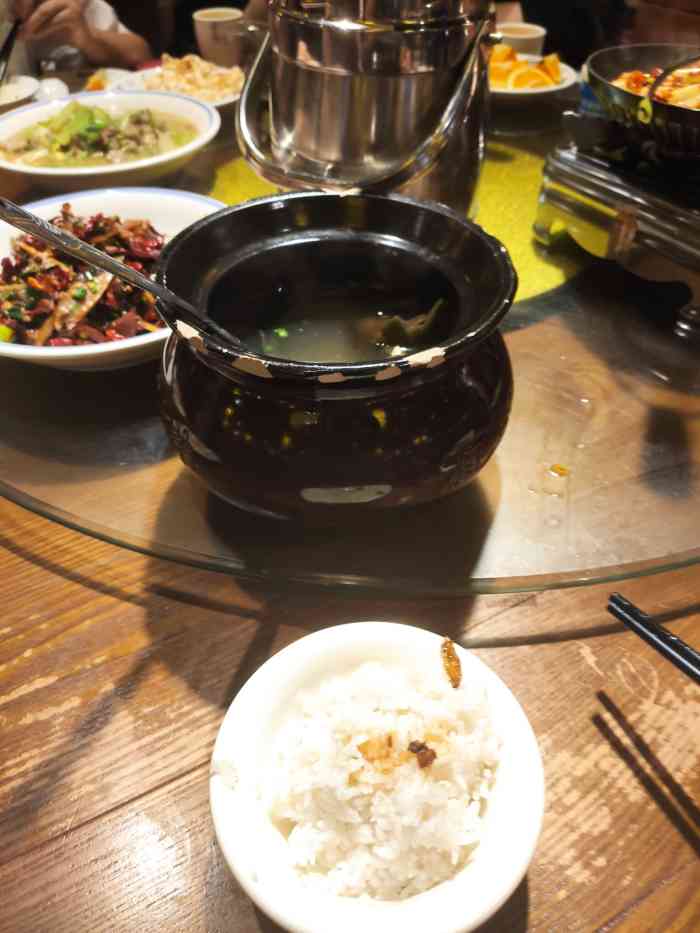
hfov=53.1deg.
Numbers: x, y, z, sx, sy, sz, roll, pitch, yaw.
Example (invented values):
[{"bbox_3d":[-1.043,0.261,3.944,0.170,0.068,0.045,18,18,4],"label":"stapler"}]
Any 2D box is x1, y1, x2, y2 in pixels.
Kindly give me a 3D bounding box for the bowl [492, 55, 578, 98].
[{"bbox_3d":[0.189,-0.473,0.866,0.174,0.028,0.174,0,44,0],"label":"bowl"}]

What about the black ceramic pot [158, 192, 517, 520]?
[{"bbox_3d":[-0.006,-0.056,0.373,0.184,0.112,0.184,0,44,0],"label":"black ceramic pot"}]

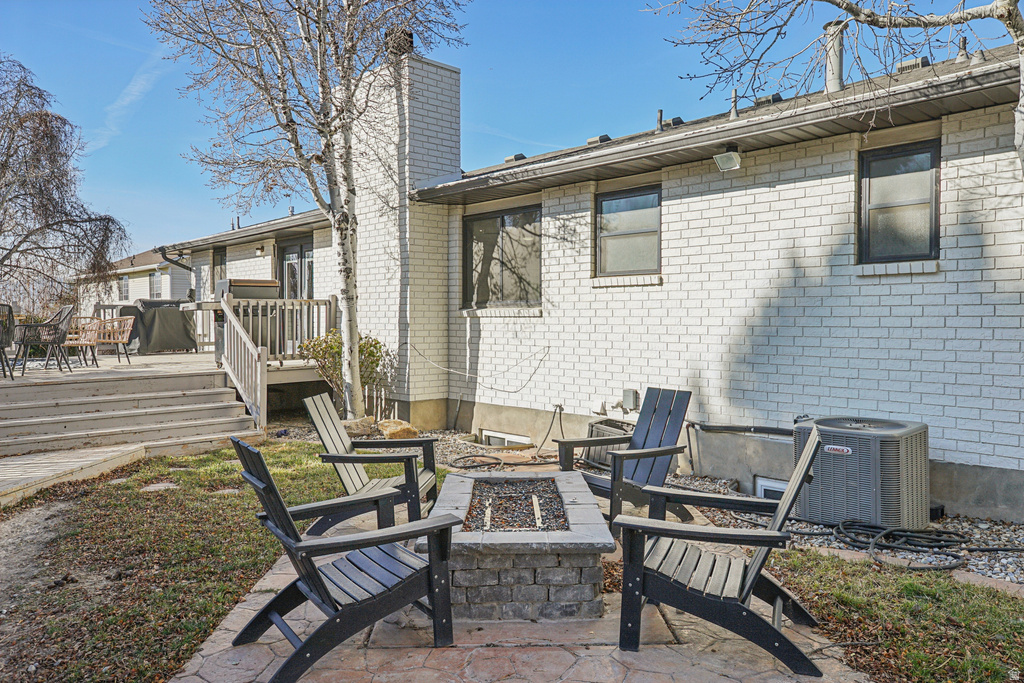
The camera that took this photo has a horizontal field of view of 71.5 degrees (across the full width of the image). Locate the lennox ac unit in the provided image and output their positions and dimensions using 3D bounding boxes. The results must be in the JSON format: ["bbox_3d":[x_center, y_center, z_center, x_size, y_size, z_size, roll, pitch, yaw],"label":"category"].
[{"bbox_3d":[2.439,0.869,4.977,0.700,0.635,0.690,-2,3,-45],"label":"lennox ac unit"}]

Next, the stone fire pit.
[{"bbox_3d":[0.018,1.114,4.120,0.930,0.373,1.540,0,2,0],"label":"stone fire pit"}]

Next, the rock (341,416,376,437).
[{"bbox_3d":[-1.886,1.028,8.600,0.470,0.230,0.330,0,2,-12],"label":"rock"}]

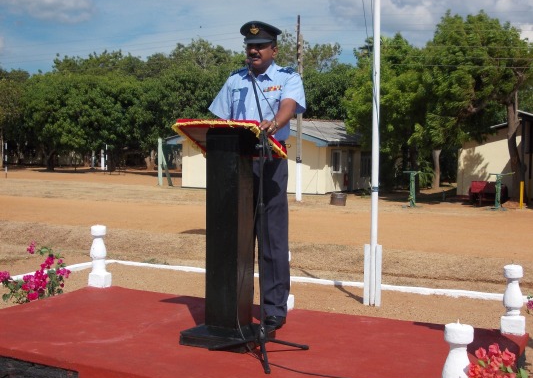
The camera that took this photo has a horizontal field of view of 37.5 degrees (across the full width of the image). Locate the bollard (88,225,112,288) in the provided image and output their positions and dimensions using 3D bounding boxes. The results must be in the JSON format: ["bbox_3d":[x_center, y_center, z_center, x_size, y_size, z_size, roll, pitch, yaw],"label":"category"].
[{"bbox_3d":[-1.265,0.508,5.970,0.135,0.465,0.135,1,3,28],"label":"bollard"}]

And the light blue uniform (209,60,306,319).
[{"bbox_3d":[-0.050,0.004,4.620,0.560,1.530,0.380,1,3,25],"label":"light blue uniform"}]

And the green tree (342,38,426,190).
[{"bbox_3d":[5.750,-3.580,37.000,4.800,7.500,4.600,1,3,28],"label":"green tree"}]

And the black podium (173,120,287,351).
[{"bbox_3d":[-0.200,0.226,4.200,0.530,1.180,0.380,1,3,28],"label":"black podium"}]

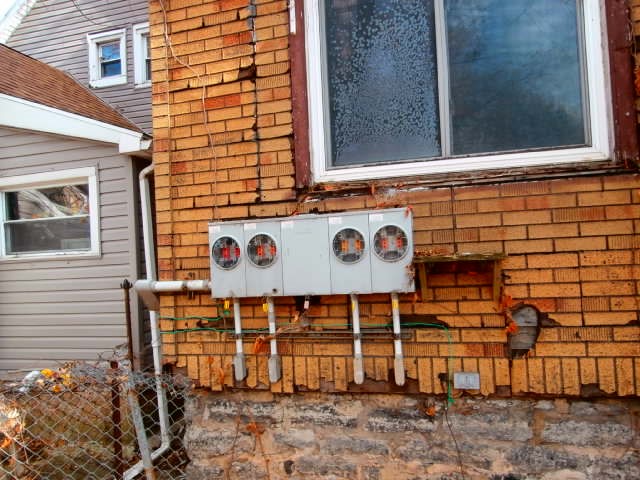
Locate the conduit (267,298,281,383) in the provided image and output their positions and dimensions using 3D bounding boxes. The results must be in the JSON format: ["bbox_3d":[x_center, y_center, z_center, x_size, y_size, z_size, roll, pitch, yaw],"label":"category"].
[{"bbox_3d":[-0.244,0.512,2.291,0.050,0.444,0.055,-4,-2,15],"label":"conduit"}]

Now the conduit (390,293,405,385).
[{"bbox_3d":[0.368,0.473,2.124,0.050,0.448,0.055,-3,-2,15],"label":"conduit"}]

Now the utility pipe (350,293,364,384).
[{"bbox_3d":[0.179,0.485,2.176,0.050,0.440,0.055,-3,-2,15],"label":"utility pipe"}]

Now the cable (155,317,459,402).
[{"bbox_3d":[-0.142,0.597,2.292,1.565,0.407,0.040,-3,-2,15],"label":"cable"}]

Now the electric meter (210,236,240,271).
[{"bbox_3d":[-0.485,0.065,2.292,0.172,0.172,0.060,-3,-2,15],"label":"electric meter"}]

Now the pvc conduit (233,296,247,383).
[{"bbox_3d":[-0.432,0.523,2.342,0.050,0.437,0.055,-4,-2,15],"label":"pvc conduit"}]

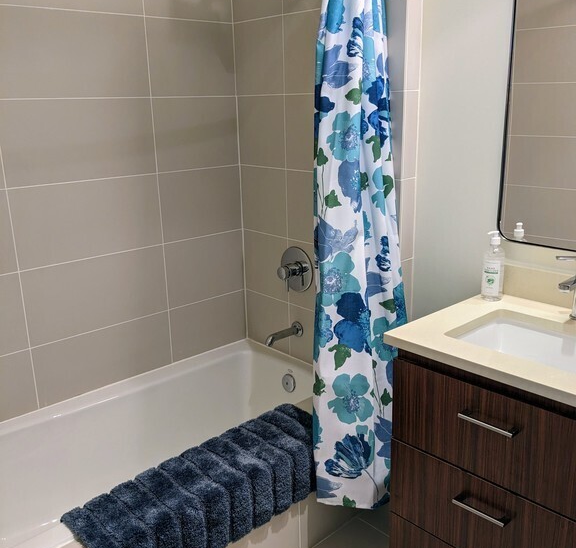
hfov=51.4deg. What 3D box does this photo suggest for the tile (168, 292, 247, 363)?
[{"bbox_3d":[-0.374,0.242,2.867,0.438,0.257,0.010,-15,21,-40],"label":"tile"}]

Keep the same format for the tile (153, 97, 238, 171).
[{"bbox_3d":[-0.392,-0.611,2.606,0.434,0.302,0.012,-15,21,-40],"label":"tile"}]

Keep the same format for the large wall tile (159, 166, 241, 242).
[{"bbox_3d":[-0.385,-0.319,2.691,0.434,0.302,0.012,-15,21,-40],"label":"large wall tile"}]

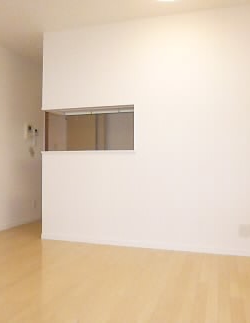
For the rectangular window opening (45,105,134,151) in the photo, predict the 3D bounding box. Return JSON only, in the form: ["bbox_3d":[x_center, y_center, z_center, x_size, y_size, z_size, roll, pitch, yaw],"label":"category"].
[{"bbox_3d":[-0.406,-0.366,3.479,1.104,0.494,0.150,0,0,17],"label":"rectangular window opening"}]

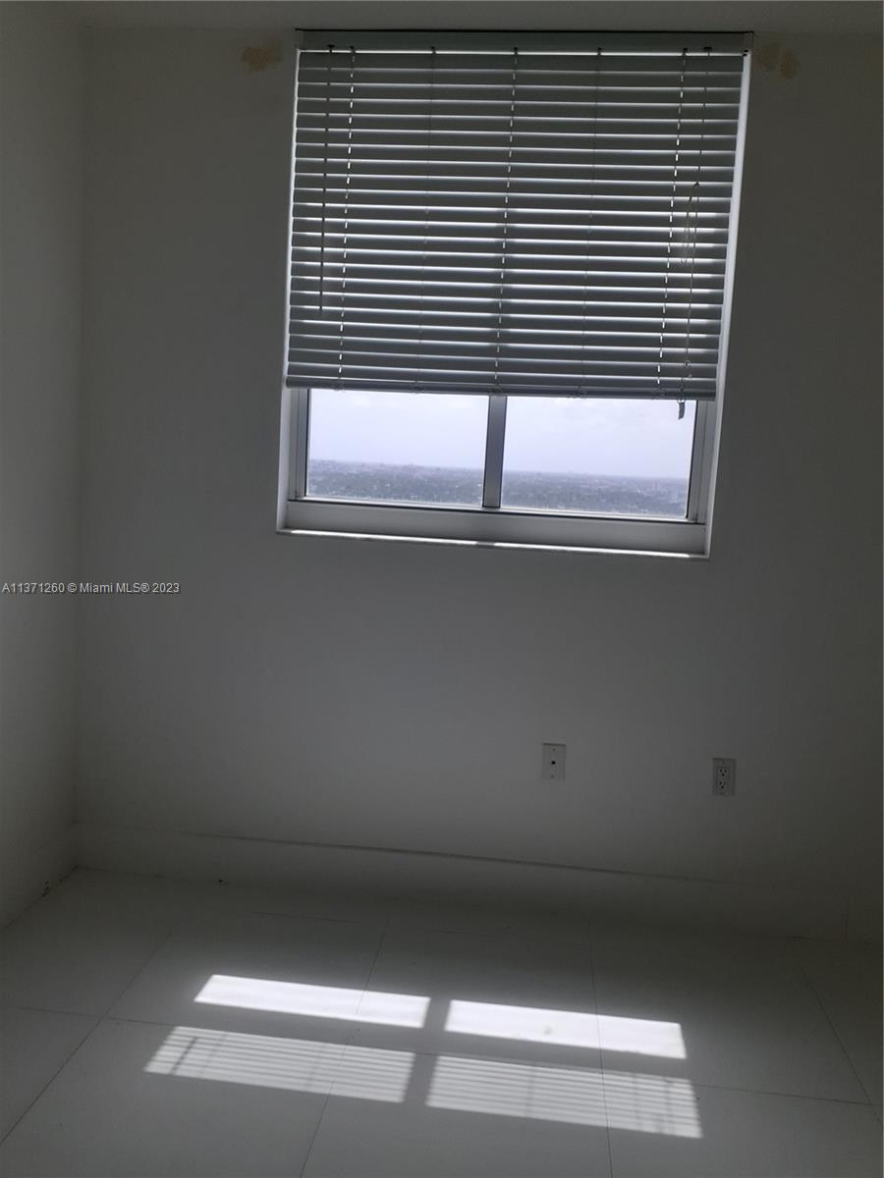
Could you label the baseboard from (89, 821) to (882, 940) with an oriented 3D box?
[{"bbox_3d":[0.049,0.934,2.922,2.541,0.155,0.016,4,7,6],"label":"baseboard"}]

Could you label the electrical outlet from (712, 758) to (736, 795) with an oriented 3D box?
[{"bbox_3d":[0.861,0.575,2.801,0.071,0.115,0.010,4,7,6],"label":"electrical outlet"}]

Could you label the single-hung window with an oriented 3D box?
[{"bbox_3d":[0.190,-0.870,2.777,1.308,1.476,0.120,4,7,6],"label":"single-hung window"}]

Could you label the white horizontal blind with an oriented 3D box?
[{"bbox_3d":[0.197,-1.098,2.725,1.305,1.011,0.070,4,7,6],"label":"white horizontal blind"}]

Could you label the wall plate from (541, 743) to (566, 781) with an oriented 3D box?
[{"bbox_3d":[0.346,0.540,2.851,0.071,0.115,0.009,4,7,6],"label":"wall plate"}]

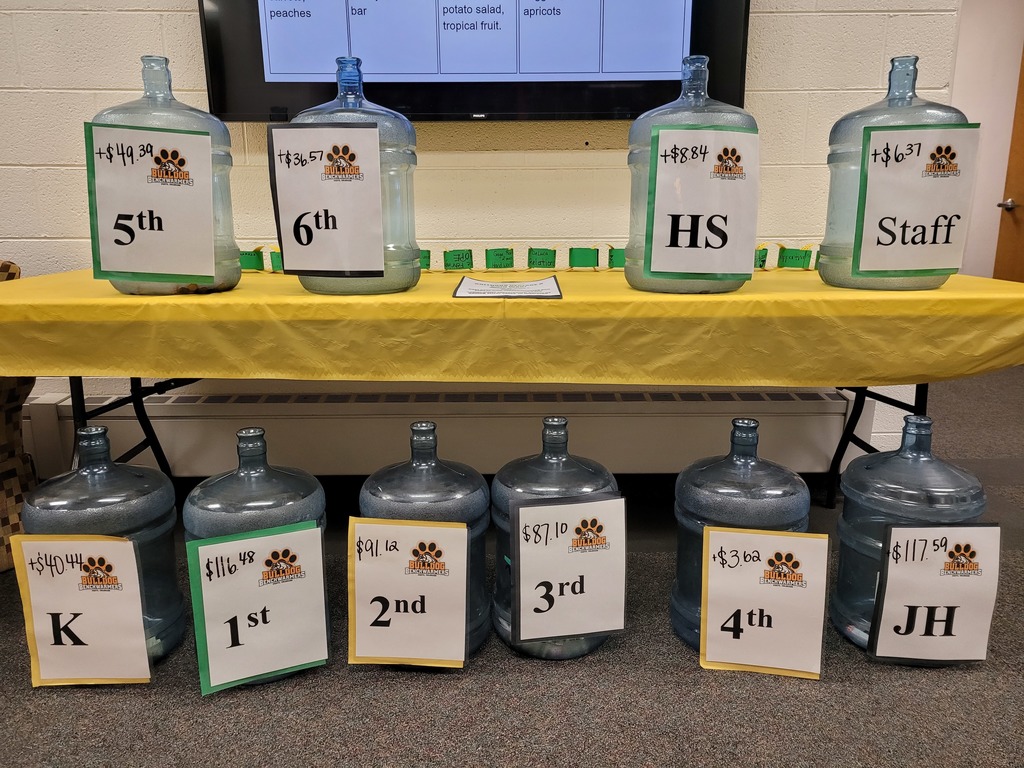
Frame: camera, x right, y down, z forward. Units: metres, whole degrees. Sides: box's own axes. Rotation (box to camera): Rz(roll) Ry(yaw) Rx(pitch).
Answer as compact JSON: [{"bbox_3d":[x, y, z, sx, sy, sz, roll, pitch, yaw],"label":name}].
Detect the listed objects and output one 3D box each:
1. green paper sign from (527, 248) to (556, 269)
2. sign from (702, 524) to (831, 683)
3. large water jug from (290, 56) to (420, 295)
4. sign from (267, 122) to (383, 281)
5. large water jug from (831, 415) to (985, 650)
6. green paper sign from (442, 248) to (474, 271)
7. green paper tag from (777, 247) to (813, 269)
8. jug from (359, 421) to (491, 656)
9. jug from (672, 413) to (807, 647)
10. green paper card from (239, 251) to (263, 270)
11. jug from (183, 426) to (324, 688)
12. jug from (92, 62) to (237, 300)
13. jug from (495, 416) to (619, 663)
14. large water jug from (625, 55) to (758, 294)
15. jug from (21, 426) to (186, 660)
[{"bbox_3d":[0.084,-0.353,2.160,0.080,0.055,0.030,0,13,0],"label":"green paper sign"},{"bbox_3d":[0.493,0.429,1.506,0.233,0.304,0.012,1,12,14],"label":"sign"},{"bbox_3d":[-0.343,-0.450,1.683,0.274,0.488,0.274,0,13,0],"label":"large water jug"},{"bbox_3d":[-0.374,-0.370,1.566,0.227,0.301,0.012,1,15,5],"label":"sign"},{"bbox_3d":[0.833,0.313,1.623,0.273,0.491,0.273,0,13,1],"label":"large water jug"},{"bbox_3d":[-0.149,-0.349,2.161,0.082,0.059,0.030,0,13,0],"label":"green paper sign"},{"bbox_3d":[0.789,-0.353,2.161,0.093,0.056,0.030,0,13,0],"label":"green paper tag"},{"bbox_3d":[-0.180,0.322,1.632,0.274,0.488,0.274,0,13,0],"label":"jug"},{"bbox_3d":[0.483,0.313,1.634,0.273,0.486,0.273,3,13,13],"label":"jug"},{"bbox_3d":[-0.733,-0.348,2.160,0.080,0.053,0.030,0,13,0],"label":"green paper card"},{"bbox_3d":[-0.518,0.334,1.584,0.274,0.488,0.274,0,13,0],"label":"jug"},{"bbox_3d":[-0.746,-0.449,1.665,0.273,0.486,0.273,-3,13,-12],"label":"jug"},{"bbox_3d":[0.091,0.310,1.648,0.273,0.486,0.273,0,13,0],"label":"jug"},{"bbox_3d":[0.389,-0.453,1.678,0.273,0.486,0.273,-2,13,-8],"label":"large water jug"},{"bbox_3d":[-0.828,0.329,1.571,0.273,0.486,0.273,1,13,3],"label":"jug"}]

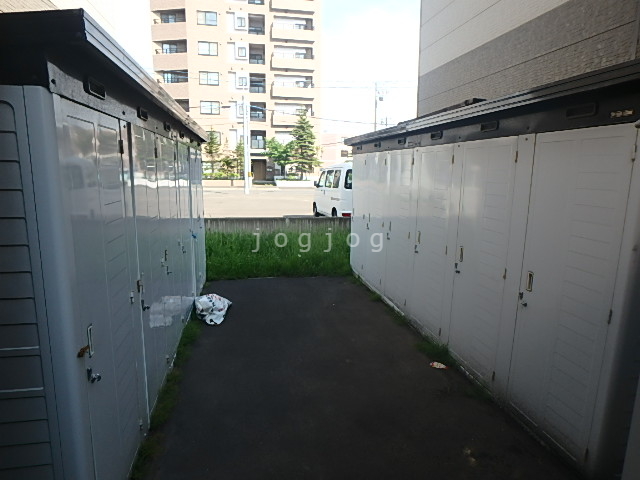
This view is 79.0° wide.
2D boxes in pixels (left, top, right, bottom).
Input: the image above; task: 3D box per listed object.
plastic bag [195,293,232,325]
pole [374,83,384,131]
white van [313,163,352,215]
[{"bbox_3d":[-1.157,0.741,4.199,0.400,0.250,0.340,-2,10,-14],"label":"plastic bag"},{"bbox_3d":[7.018,-13.061,48.074,1.000,12.188,0.500,1,10,0],"label":"pole"},{"bbox_3d":[0.820,-1.540,12.650,1.480,1.880,3.420,-2,10,-15],"label":"white van"}]

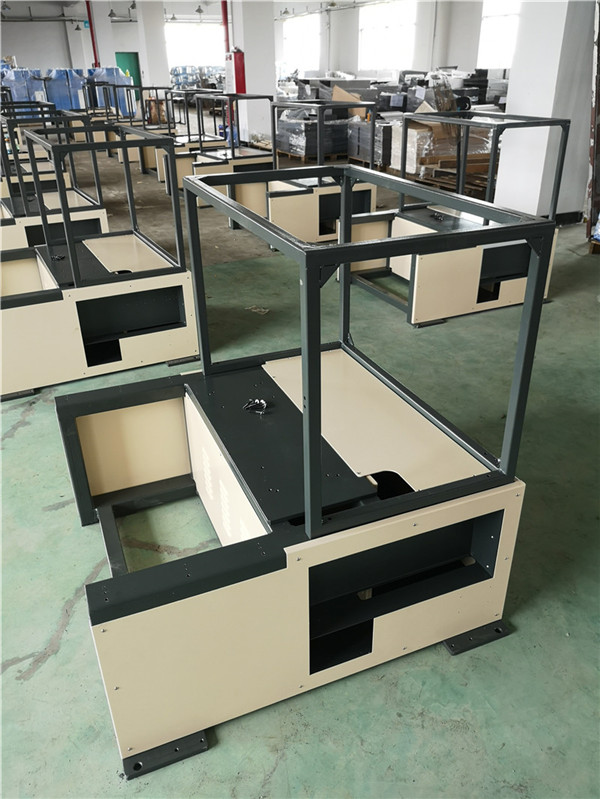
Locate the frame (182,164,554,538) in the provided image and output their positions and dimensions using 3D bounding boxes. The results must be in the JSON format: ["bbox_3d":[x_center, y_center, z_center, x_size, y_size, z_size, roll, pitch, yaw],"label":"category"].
[{"bbox_3d":[0.102,-0.246,1.864,0.597,0.695,1.027,-12,30,-19],"label":"frame"}]

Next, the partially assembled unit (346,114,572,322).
[{"bbox_3d":[1.032,-1.357,4.484,1.148,1.221,1.105,-13,30,-21],"label":"partially assembled unit"}]

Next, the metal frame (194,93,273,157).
[{"bbox_3d":[-0.855,-3.585,8.188,0.597,0.695,1.027,-17,32,-27],"label":"metal frame"}]

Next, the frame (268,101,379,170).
[{"bbox_3d":[0.210,-2.613,6.319,0.597,0.695,1.027,-15,31,-24],"label":"frame"}]

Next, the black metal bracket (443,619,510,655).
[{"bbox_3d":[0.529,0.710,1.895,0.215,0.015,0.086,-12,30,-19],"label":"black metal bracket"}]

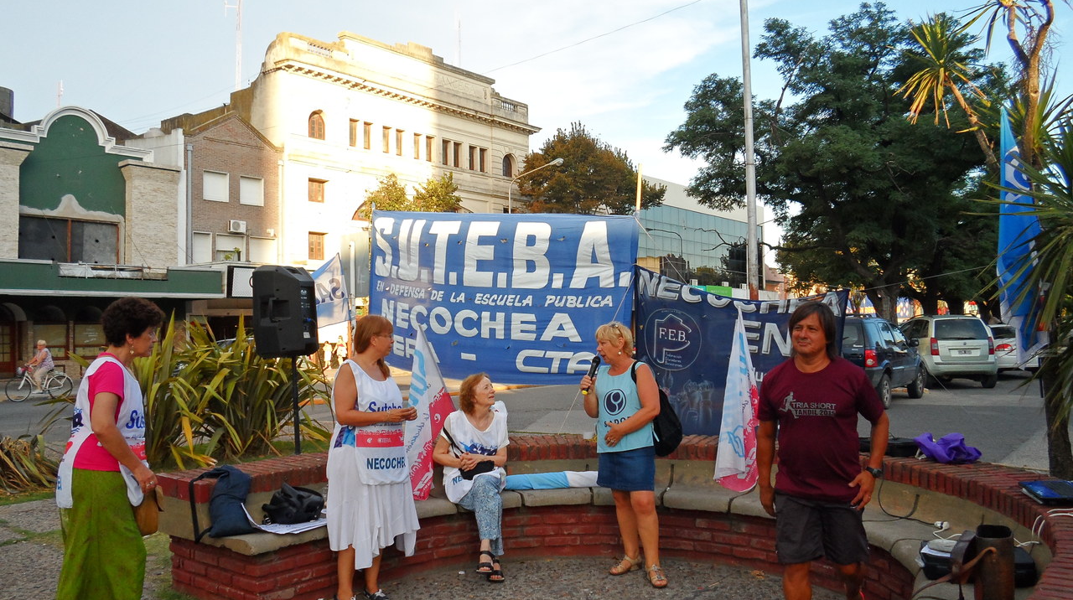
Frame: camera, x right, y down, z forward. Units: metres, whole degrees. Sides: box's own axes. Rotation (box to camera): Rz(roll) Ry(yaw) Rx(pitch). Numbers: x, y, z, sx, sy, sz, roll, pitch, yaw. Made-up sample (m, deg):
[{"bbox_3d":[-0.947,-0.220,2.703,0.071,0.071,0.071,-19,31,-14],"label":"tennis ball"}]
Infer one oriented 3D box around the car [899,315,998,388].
[{"bbox_3d":[10.000,1.281,21.100,1.720,1.670,3.950,-1,-2,4],"label":"car"}]

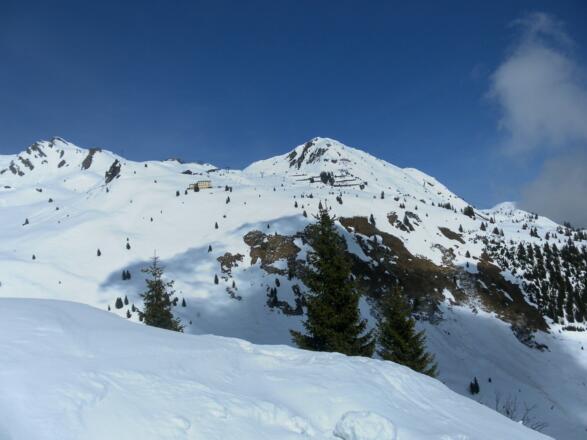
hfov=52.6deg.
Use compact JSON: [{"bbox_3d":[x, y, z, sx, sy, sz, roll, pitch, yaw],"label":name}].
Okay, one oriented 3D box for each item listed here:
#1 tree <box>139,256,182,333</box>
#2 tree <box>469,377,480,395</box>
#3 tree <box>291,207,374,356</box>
[{"bbox_3d":[-6.724,4.171,30.000,2.300,4.700,2.300,-1,1,0],"label":"tree"},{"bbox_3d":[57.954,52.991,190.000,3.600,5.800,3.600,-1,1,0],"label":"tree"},{"bbox_3d":[1.709,3.089,26.000,3.800,7.300,3.800,-1,1,0],"label":"tree"}]

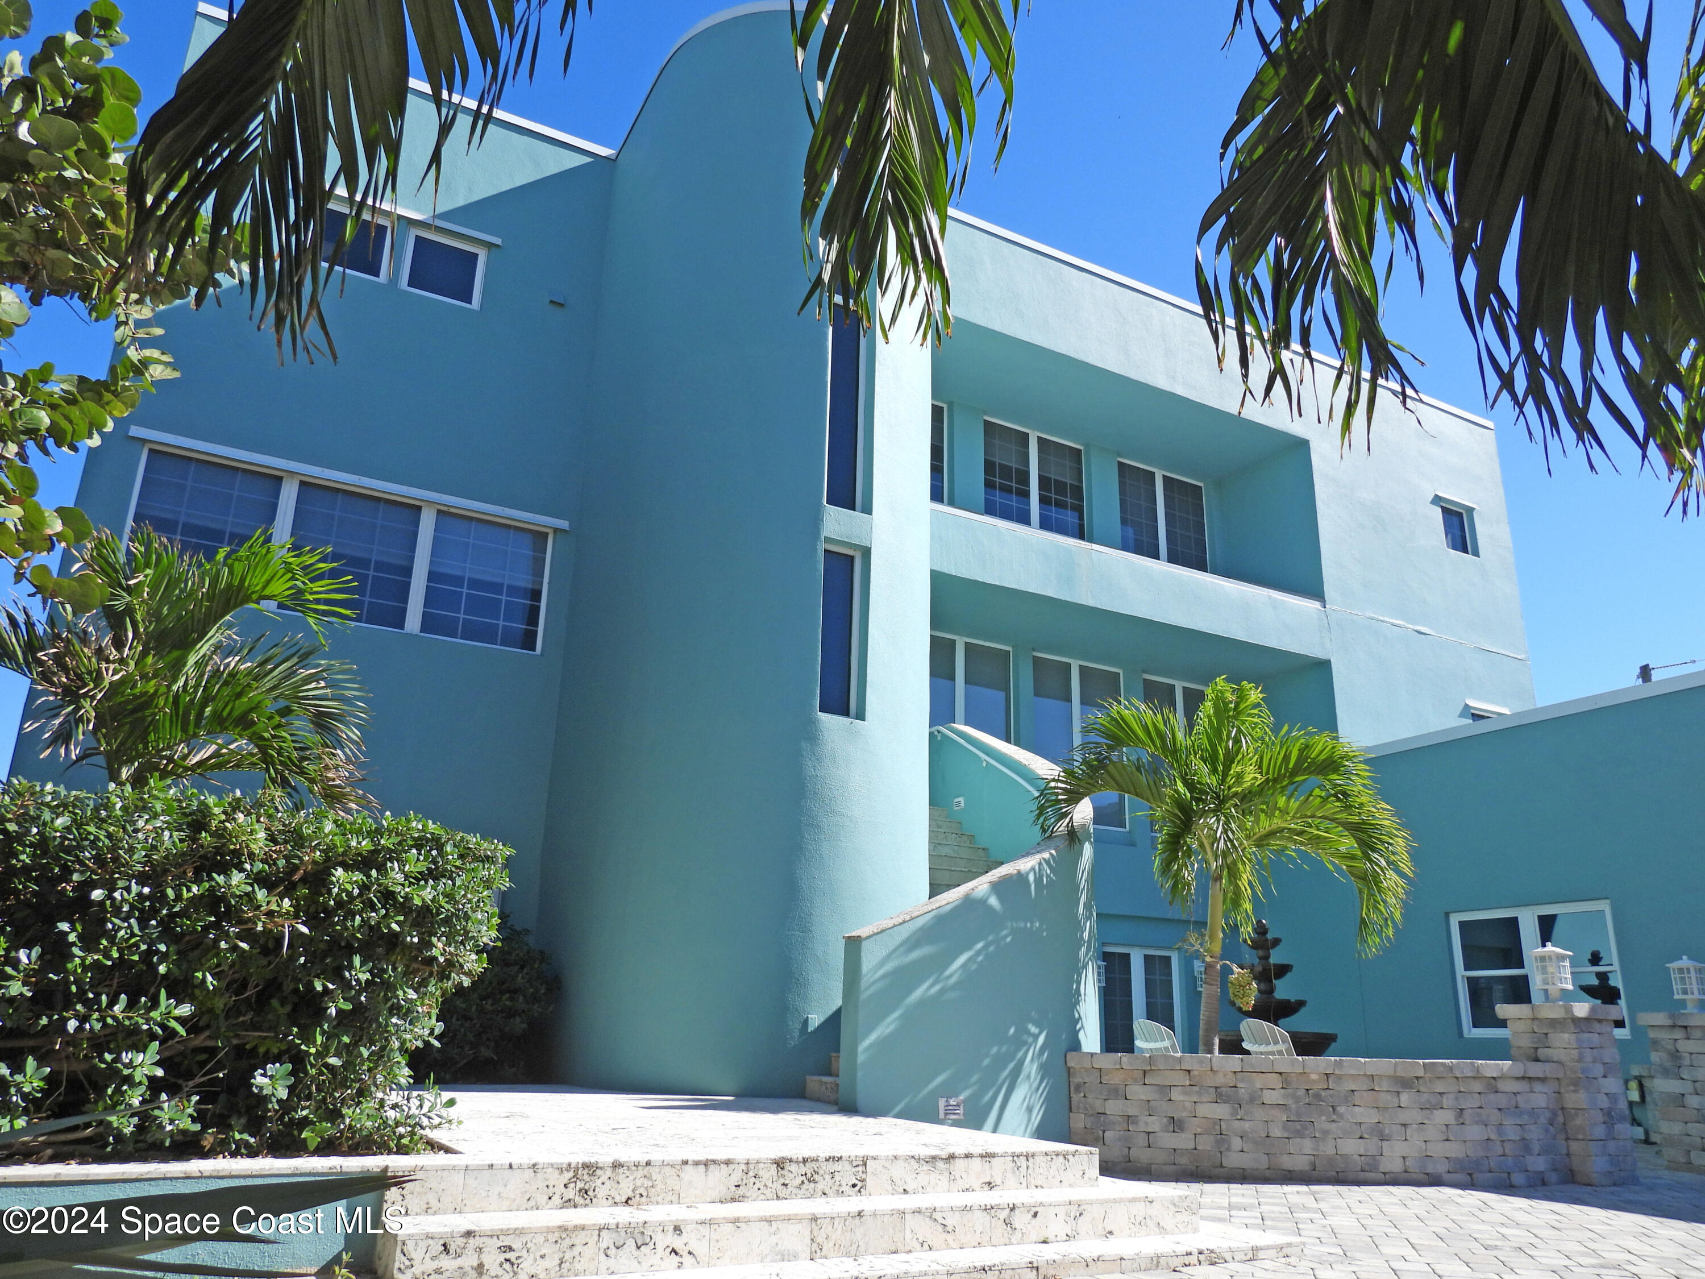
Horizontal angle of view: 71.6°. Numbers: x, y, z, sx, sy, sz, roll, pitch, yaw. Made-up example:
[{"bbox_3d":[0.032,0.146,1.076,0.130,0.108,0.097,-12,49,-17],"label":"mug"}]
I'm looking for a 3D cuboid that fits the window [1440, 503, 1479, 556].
[{"bbox_3d":[10.092,-1.780,19.746,0.856,0.794,0.140,11,-20,-26],"label":"window"}]

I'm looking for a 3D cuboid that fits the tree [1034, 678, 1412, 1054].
[{"bbox_3d":[2.999,2.179,9.561,2.950,3.819,2.750,-4,-19,17],"label":"tree"}]

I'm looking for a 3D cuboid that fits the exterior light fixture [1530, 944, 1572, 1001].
[{"bbox_3d":[5.372,2.563,9.086,0.235,0.444,0.235,11,-20,-26],"label":"exterior light fixture"}]

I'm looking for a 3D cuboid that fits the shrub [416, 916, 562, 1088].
[{"bbox_3d":[-3.345,3.201,10.551,1.350,1.371,1.250,11,-20,-26],"label":"shrub"}]

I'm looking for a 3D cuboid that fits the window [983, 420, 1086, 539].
[{"bbox_3d":[2.835,-2.430,18.412,1.930,1.720,0.120,11,-20,-26],"label":"window"}]

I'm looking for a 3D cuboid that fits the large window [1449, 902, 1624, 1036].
[{"bbox_3d":[8.007,3.890,13.854,0.120,1.469,1.989,11,-20,-26],"label":"large window"}]

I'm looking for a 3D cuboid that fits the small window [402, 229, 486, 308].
[{"bbox_3d":[-4.668,-4.249,13.553,0.873,0.829,0.120,11,-20,-26],"label":"small window"}]

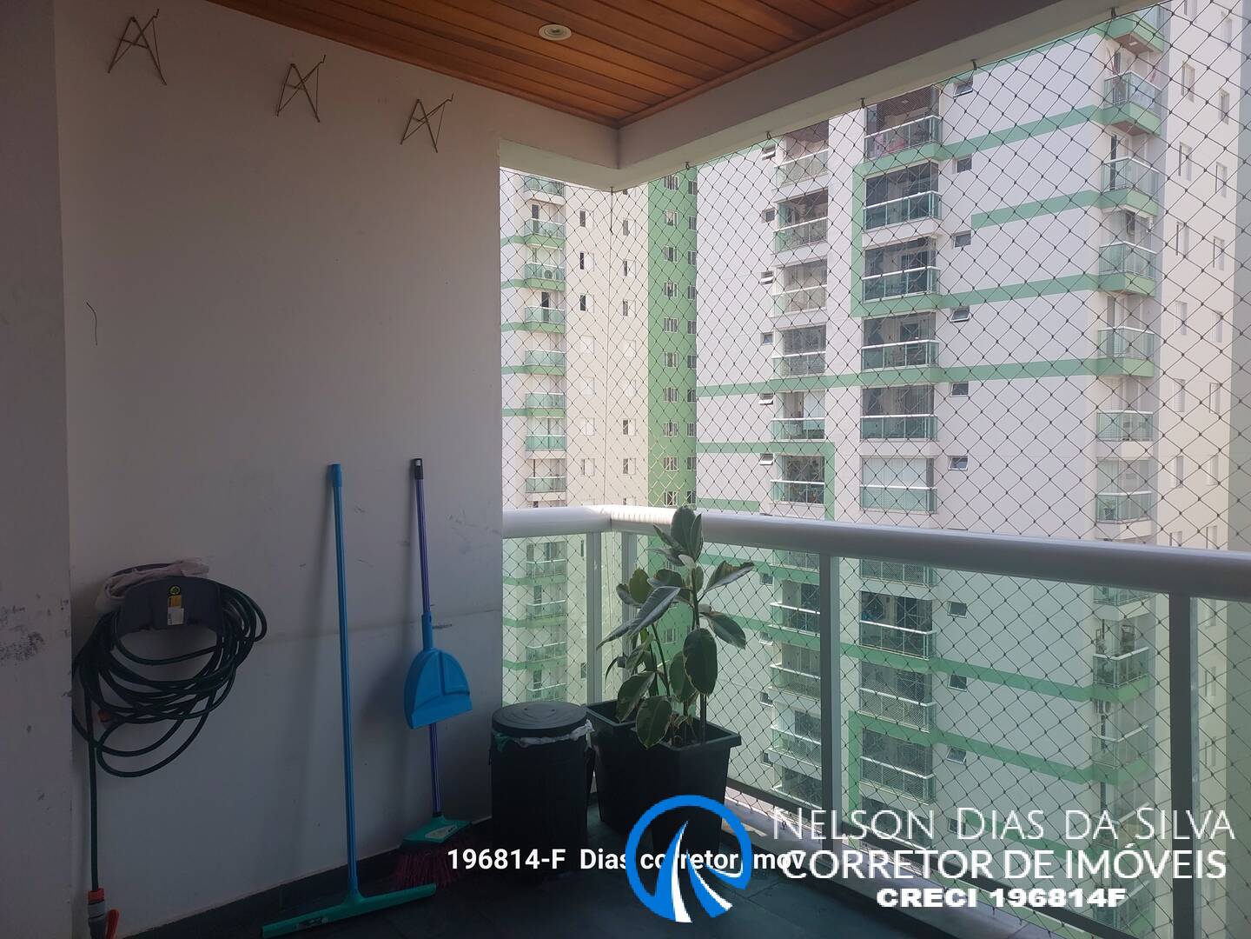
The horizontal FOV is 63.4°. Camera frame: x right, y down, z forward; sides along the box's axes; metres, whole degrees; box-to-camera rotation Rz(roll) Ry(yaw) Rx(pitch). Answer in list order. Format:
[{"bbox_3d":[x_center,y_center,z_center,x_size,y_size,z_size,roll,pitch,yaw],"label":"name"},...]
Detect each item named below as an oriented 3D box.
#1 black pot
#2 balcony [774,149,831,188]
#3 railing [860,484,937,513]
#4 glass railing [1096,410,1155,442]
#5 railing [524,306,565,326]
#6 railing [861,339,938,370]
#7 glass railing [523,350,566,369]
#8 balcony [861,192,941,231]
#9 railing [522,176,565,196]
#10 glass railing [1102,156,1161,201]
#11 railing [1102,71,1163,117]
[{"bbox_3d":[0.106,1.031,3.364,0.273,0.380,0.594,-1,1,-32],"label":"black pot"},{"bbox_3d":[7.892,-12.939,44.057,0.750,1.050,3.020,-2,3,-40],"label":"balcony"},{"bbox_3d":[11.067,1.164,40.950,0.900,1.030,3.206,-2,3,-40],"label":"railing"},{"bbox_3d":[17.355,-1.477,35.150,2.520,1.020,0.850,-2,3,-40],"label":"glass railing"},{"bbox_3d":[-5.469,-10.356,68.375,2.711,1.000,0.860,-2,3,-43],"label":"railing"},{"bbox_3d":[10.930,-4.486,40.332,0.620,0.990,3.183,-1,2,-40],"label":"railing"},{"bbox_3d":[-5.444,-7.462,68.472,2.711,1.000,0.860,-2,3,-43],"label":"glass railing"},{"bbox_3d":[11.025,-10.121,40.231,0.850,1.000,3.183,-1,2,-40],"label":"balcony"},{"bbox_3d":[-5.478,-19.054,68.083,2.711,1.000,0.860,-2,3,-43],"label":"railing"},{"bbox_3d":[17.767,-10.163,35.521,2.497,1.050,0.850,-2,3,-40],"label":"glass railing"},{"bbox_3d":[17.454,-12.675,34.759,2.520,1.020,0.850,-2,3,-40],"label":"railing"}]

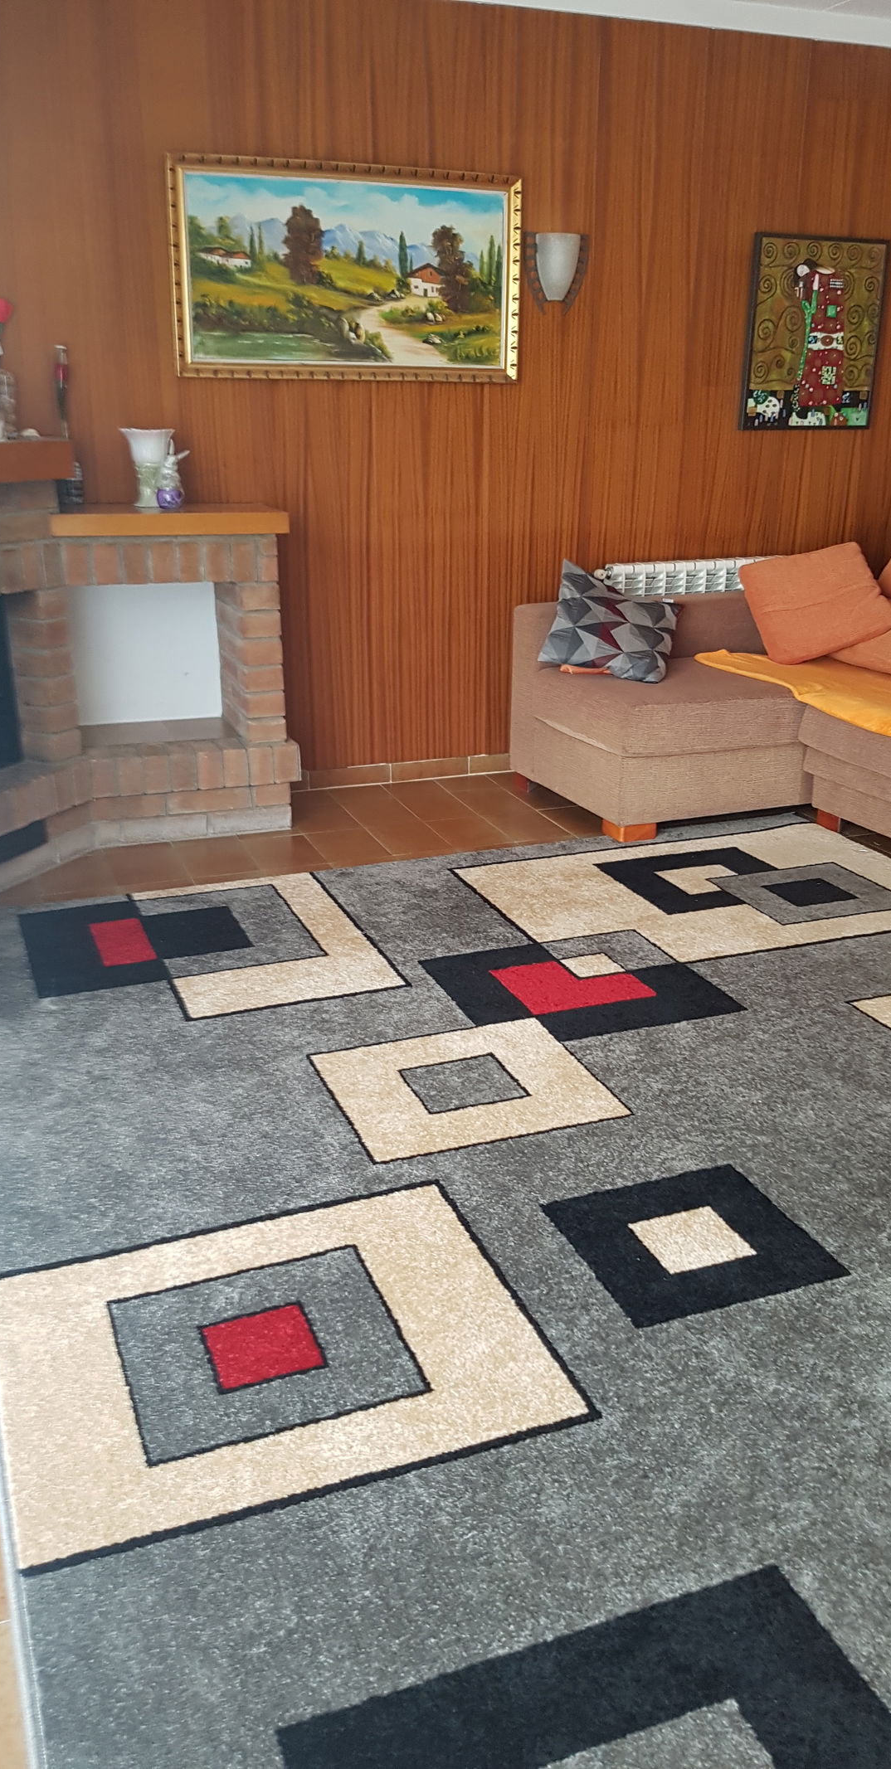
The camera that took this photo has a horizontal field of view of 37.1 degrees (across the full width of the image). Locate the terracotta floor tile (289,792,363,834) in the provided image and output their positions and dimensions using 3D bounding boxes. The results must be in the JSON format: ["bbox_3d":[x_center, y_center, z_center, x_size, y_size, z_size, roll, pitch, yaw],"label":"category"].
[{"bbox_3d":[-0.408,-0.214,4.378,0.200,0.010,0.294,-7,22,-20],"label":"terracotta floor tile"}]

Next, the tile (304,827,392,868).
[{"bbox_3d":[-0.303,-0.116,4.118,0.200,0.010,0.294,-7,22,-20],"label":"tile"}]

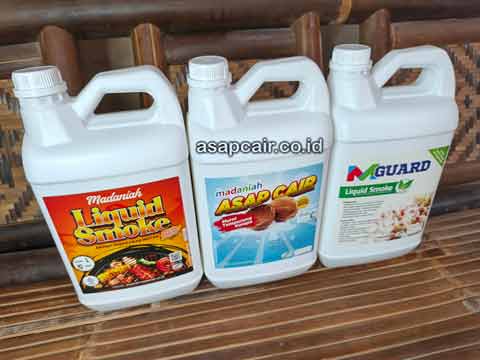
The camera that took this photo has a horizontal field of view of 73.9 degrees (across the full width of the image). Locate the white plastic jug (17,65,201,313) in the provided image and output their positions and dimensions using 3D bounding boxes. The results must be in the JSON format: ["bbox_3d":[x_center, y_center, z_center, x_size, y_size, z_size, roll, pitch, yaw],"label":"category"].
[{"bbox_3d":[-0.154,0.012,0.422,0.178,0.312,0.123,-10,31,-13],"label":"white plastic jug"}]

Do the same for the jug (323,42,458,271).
[{"bbox_3d":[0.200,-0.036,0.481,0.178,0.312,0.123,-6,30,-6],"label":"jug"}]

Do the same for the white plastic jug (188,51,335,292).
[{"bbox_3d":[0.024,-0.009,0.447,0.178,0.312,0.123,-8,30,-9],"label":"white plastic jug"}]

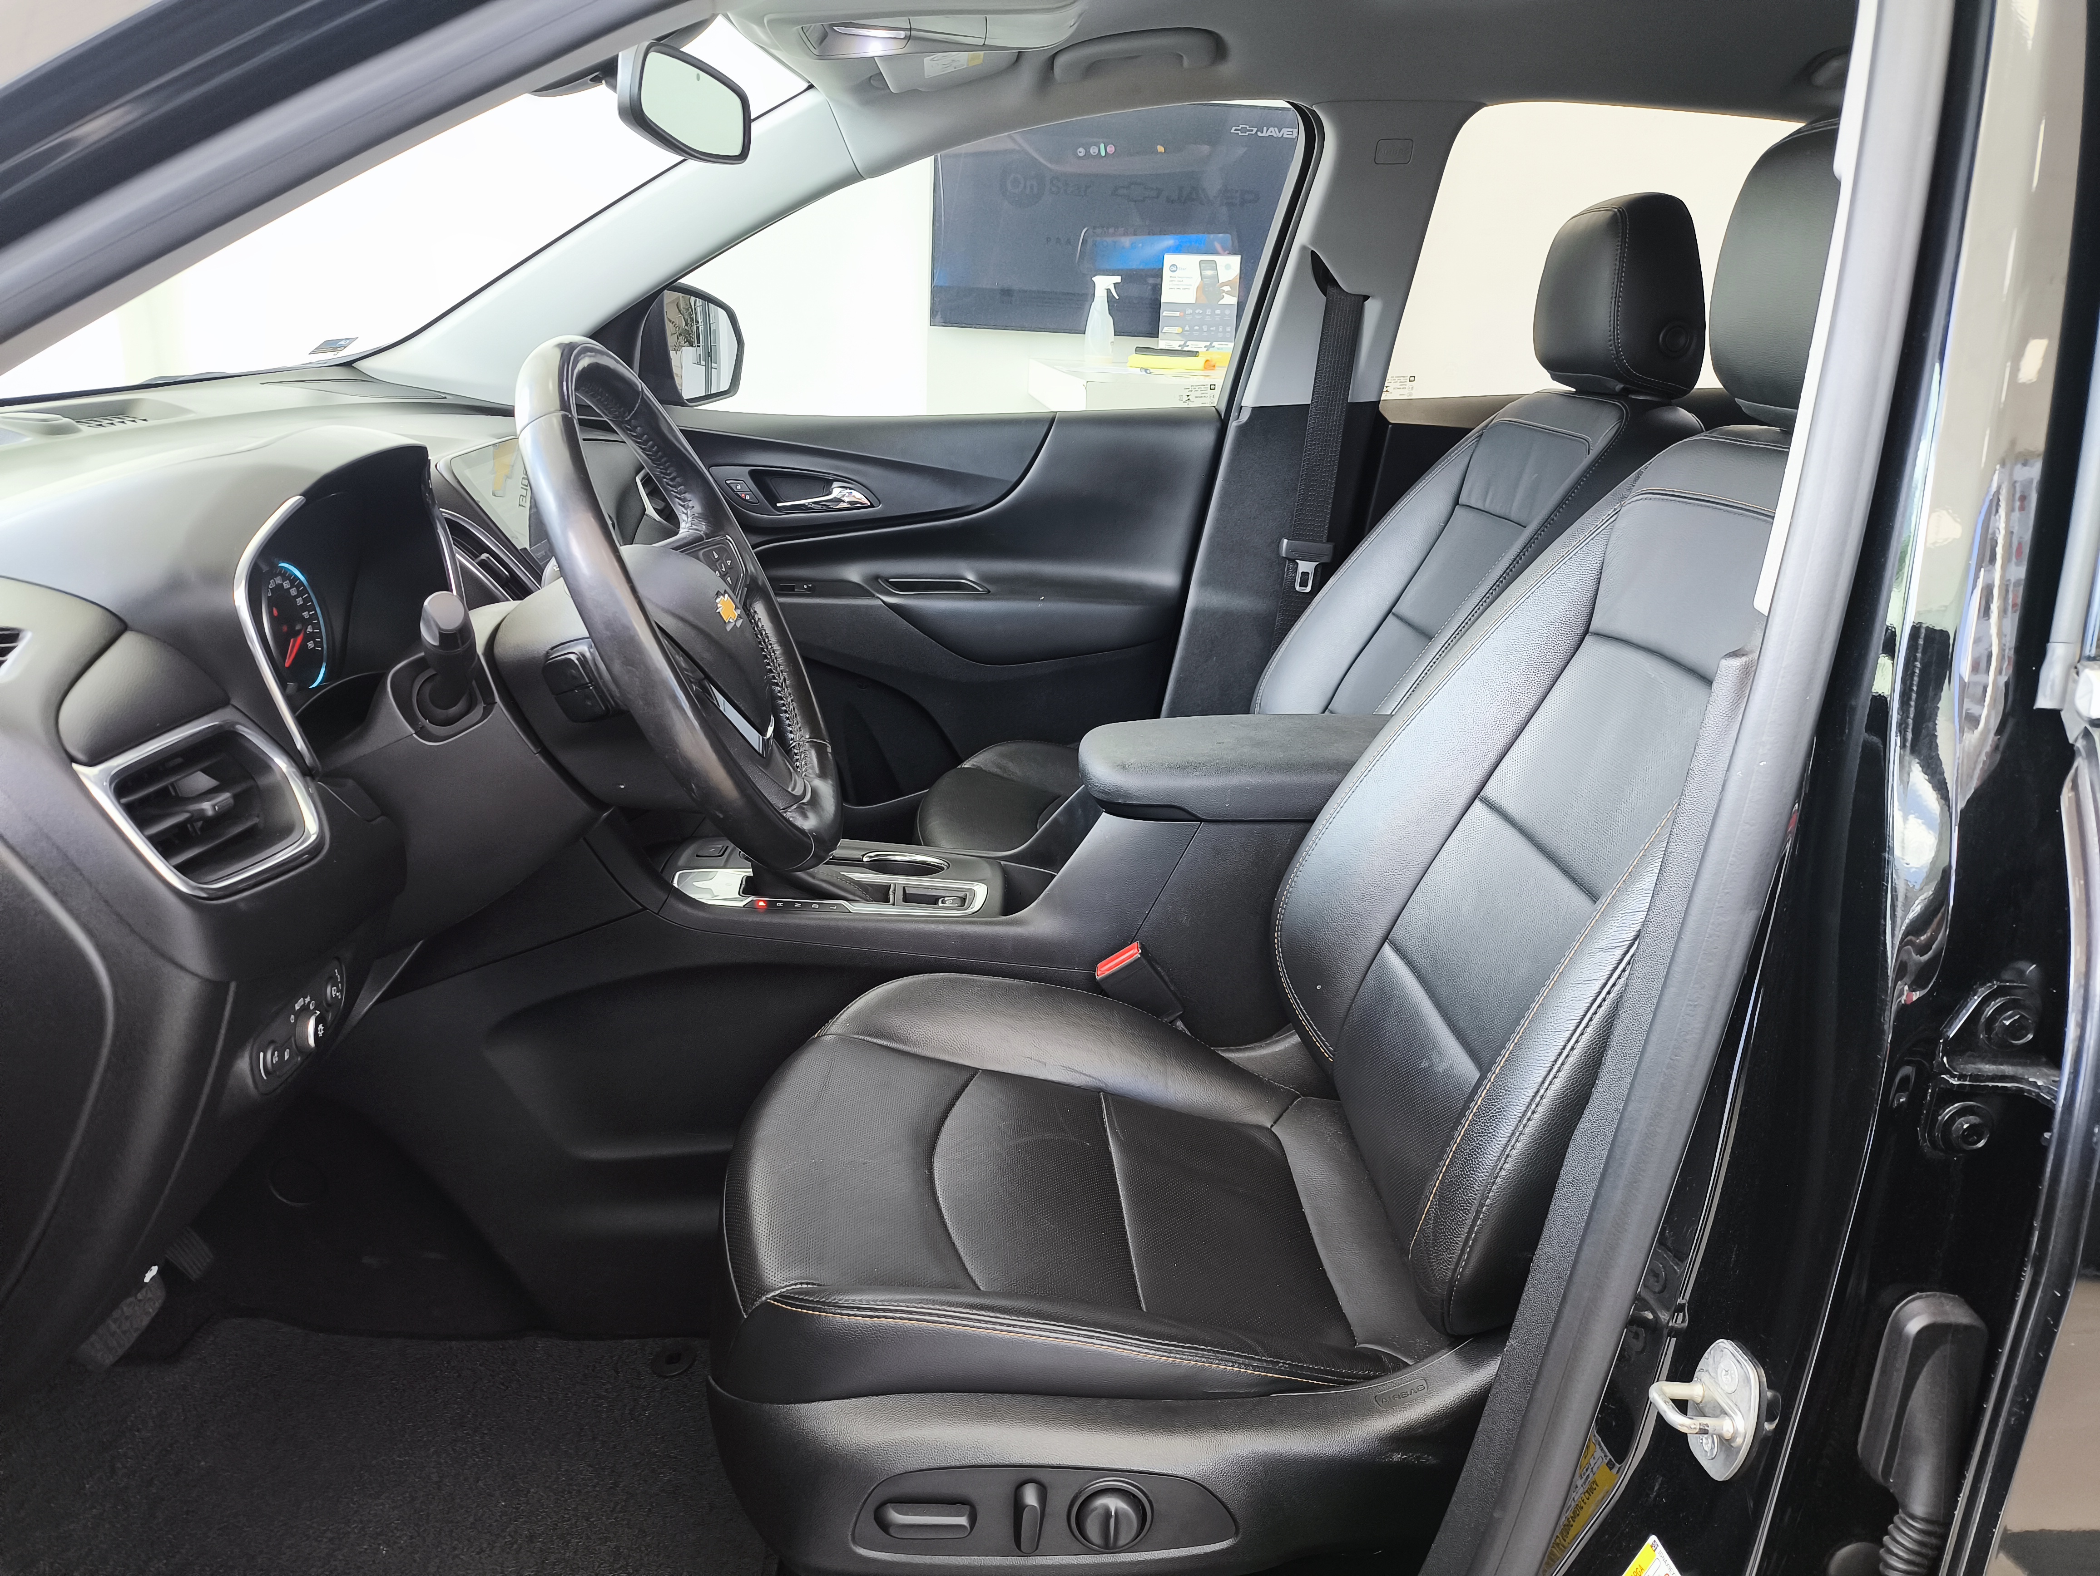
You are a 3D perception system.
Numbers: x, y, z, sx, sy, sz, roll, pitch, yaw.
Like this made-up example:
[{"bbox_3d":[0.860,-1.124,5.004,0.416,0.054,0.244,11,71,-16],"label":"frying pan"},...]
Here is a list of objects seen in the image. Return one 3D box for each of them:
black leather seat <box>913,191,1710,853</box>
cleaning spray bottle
[{"bbox_3d":[0.246,-0.161,1.753,0.820,1.010,0.530,2,17,-3],"label":"black leather seat"},{"bbox_3d":[0.150,-1.314,4.280,0.095,0.240,0.075,4,17,4],"label":"cleaning spray bottle"}]

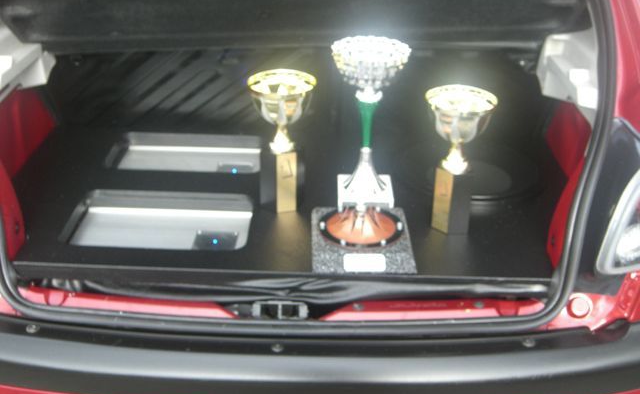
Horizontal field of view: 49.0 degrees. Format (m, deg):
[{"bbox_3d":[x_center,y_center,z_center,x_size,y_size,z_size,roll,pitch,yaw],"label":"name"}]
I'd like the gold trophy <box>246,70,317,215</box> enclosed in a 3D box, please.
[{"bbox_3d":[-0.075,-0.104,1.409,0.132,0.267,0.132,-6,29,-13],"label":"gold trophy"}]

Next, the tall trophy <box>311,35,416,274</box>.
[{"bbox_3d":[0.079,-0.071,1.231,0.178,0.385,0.170,0,28,-1],"label":"tall trophy"}]

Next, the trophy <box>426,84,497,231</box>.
[{"bbox_3d":[0.257,-0.061,1.339,0.132,0.268,0.132,22,35,34],"label":"trophy"}]

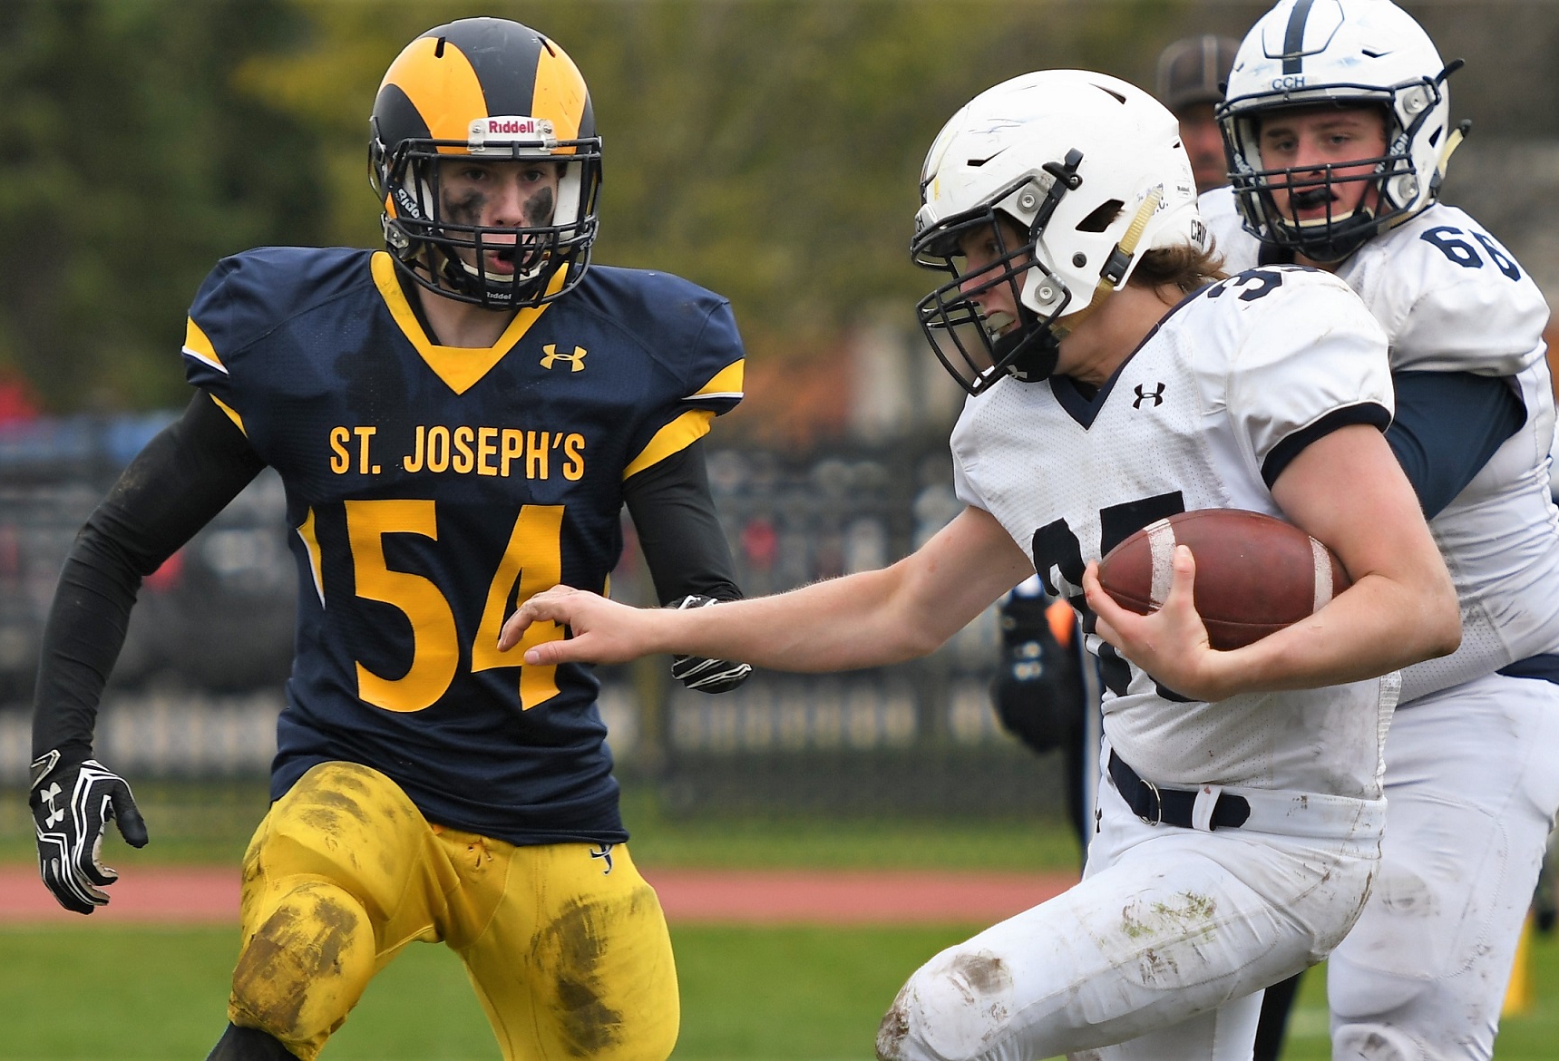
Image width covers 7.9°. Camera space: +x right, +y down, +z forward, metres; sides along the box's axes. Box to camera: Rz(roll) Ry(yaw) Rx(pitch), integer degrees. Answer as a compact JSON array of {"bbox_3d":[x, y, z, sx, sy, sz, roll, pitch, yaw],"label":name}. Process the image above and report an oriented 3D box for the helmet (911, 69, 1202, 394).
[{"bbox_3d":[0.292,-0.327,12.050,0.330,0.300,0.250,-16,-12,-19],"label":"helmet"}]

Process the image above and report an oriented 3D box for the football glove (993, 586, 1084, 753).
[{"bbox_3d":[0.374,0.209,16.500,0.120,0.225,0.100,-7,0,20],"label":"football glove"}]

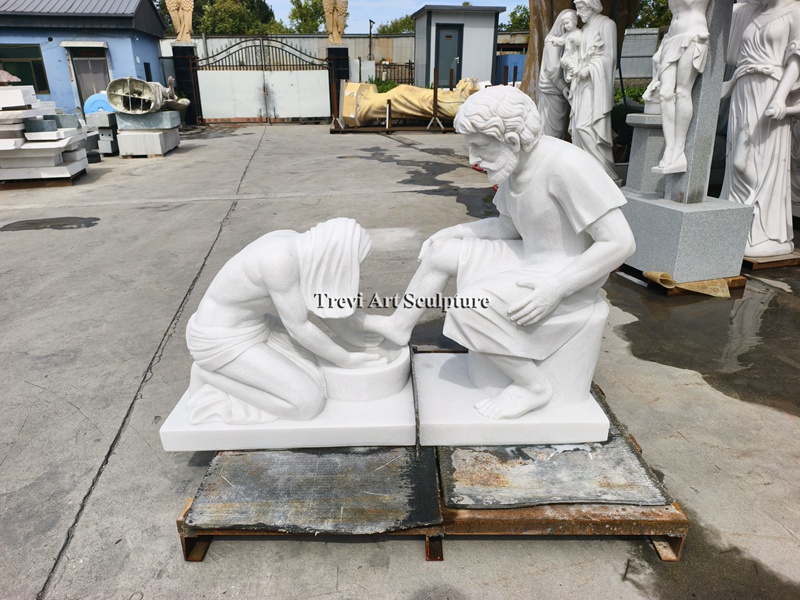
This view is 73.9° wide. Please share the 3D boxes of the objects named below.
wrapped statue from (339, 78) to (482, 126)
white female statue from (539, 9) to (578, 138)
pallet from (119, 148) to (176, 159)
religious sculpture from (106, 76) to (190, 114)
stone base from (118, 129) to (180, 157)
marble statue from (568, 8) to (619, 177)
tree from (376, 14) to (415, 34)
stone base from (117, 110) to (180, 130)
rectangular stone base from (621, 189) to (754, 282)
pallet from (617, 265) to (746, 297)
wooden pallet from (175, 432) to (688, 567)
[{"bbox_3d":[0.552,-5.777,15.621,4.550,1.250,1.350,6,23,13],"label":"wrapped statue"},{"bbox_3d":[1.864,-2.319,6.266,0.500,1.970,0.460,-12,25,-28],"label":"white female statue"},{"bbox_3d":[-5.029,-3.001,10.728,0.820,0.090,1.400,-4,22,-11],"label":"pallet"},{"bbox_3d":[-4.803,-3.907,10.073,0.930,0.680,1.600,1,22,2],"label":"religious sculpture"},{"bbox_3d":[-5.399,-3.438,11.491,0.795,0.380,1.750,-4,22,-11],"label":"stone base"},{"bbox_3d":[2.294,-2.350,6.221,0.570,2.070,0.500,18,28,38],"label":"marble statue"},{"bbox_3d":[0.949,-14.231,31.999,4.800,5.347,4.800,0,22,0],"label":"tree"},{"bbox_3d":[-5.420,-3.923,11.558,1.048,0.324,1.050,-3,22,-9],"label":"stone base"},{"bbox_3d":[2.133,-0.563,4.284,0.600,0.525,0.991,-6,22,-13],"label":"rectangular stone base"},{"bbox_3d":[1.946,-0.210,3.848,0.640,0.066,0.720,-6,23,-15],"label":"pallet"},{"bbox_3d":[0.095,0.493,1.976,1.430,0.152,1.020,0,22,0],"label":"wooden pallet"}]

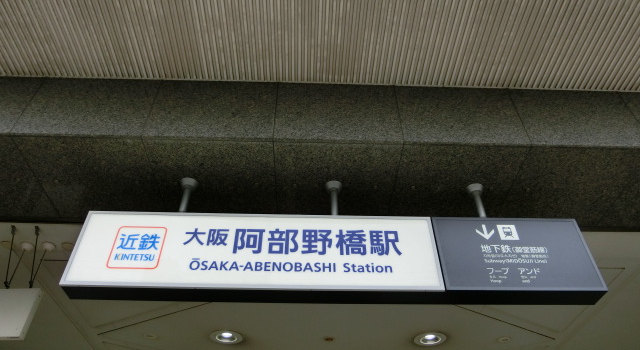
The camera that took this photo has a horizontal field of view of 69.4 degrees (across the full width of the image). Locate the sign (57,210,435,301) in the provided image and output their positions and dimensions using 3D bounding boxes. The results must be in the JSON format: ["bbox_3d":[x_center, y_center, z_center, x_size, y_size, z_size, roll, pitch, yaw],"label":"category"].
[{"bbox_3d":[-0.419,0.568,3.234,2.468,0.582,0.189,1,-41,-2],"label":"sign"}]

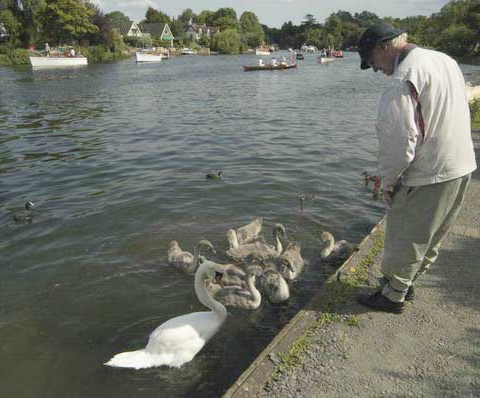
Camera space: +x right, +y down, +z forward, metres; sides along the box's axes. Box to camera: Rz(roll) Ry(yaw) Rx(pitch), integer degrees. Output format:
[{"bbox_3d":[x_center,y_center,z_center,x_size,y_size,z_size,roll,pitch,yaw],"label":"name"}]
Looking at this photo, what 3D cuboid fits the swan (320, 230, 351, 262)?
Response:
[{"bbox_3d":[0.950,0.408,3.716,0.460,0.300,0.220,-12,24,-28],"label":"swan"}]

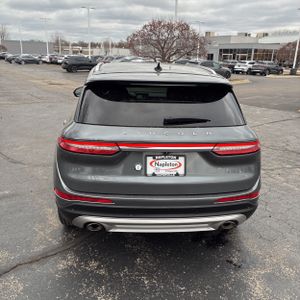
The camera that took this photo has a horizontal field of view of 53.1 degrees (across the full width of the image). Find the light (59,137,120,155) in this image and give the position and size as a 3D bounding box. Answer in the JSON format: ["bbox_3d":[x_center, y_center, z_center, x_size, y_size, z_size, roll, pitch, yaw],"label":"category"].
[{"bbox_3d":[-0.492,-0.040,2.354,0.521,0.117,0.324,0,17,-5],"label":"light"}]

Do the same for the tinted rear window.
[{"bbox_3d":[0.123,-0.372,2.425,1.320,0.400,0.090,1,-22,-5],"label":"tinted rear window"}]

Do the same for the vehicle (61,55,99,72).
[{"bbox_3d":[-6.768,-8.886,31.037,4.600,1.630,1.870,-11,22,-36],"label":"vehicle"}]

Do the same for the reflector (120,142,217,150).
[{"bbox_3d":[0.132,-0.029,2.248,0.719,0.063,0.066,0,17,-5],"label":"reflector"}]

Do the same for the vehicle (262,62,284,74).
[{"bbox_3d":[15.737,-10.539,38.749,4.700,1.680,1.900,-14,24,-42],"label":"vehicle"}]

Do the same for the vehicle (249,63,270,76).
[{"bbox_3d":[14.472,-10.256,37.804,4.700,1.680,1.900,-14,24,-42],"label":"vehicle"}]

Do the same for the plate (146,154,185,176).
[{"bbox_3d":[0.124,0.123,2.350,0.310,0.160,0.020,1,13,-5],"label":"plate"}]

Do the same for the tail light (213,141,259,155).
[{"bbox_3d":[0.726,-0.024,2.431,0.500,0.115,0.200,1,17,-5],"label":"tail light"}]

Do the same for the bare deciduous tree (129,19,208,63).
[{"bbox_3d":[1.613,-9.607,28.500,7.500,4.950,7.400,2,17,0],"label":"bare deciduous tree"}]

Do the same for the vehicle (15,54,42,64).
[{"bbox_3d":[-18.653,-13.977,46.500,4.800,1.460,1.850,-12,22,-38],"label":"vehicle"}]

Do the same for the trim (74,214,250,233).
[{"bbox_3d":[0.106,0.589,2.493,1.498,0.147,0.187,0,17,-5],"label":"trim"}]

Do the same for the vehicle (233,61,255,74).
[{"bbox_3d":[12.991,-10.992,39.500,4.700,1.680,1.900,-15,24,-42],"label":"vehicle"}]

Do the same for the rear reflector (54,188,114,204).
[{"bbox_3d":[-0.538,0.373,2.428,0.520,0.090,0.200,1,17,-5],"label":"rear reflector"}]

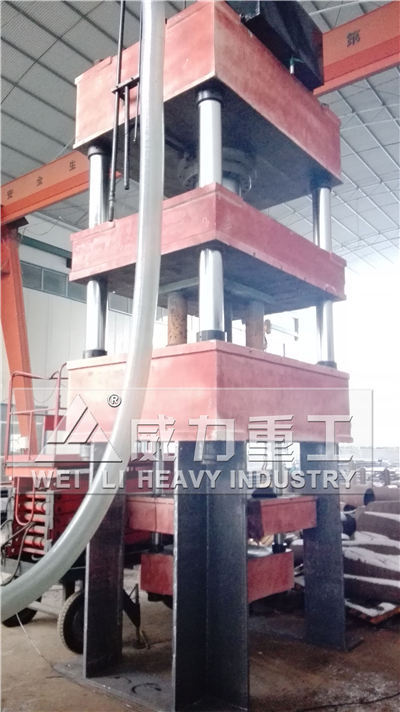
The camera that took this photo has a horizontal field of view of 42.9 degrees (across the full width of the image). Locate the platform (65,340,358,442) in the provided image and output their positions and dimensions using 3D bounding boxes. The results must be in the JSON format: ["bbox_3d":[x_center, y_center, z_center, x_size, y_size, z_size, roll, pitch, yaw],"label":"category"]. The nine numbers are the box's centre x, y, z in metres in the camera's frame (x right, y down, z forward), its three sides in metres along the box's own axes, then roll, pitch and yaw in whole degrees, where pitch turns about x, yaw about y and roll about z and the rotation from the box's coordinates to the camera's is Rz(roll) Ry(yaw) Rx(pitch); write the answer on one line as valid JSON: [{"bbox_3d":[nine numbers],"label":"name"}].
[{"bbox_3d":[0.146,0.394,4.257,1.499,0.617,1.949,-7,-11,39],"label":"platform"}]

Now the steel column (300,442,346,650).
[{"bbox_3d":[1.094,1.533,4.339,0.322,1.609,0.322,-7,-11,39],"label":"steel column"}]

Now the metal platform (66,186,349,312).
[{"bbox_3d":[0.156,-0.751,4.531,1.516,0.382,2.033,-7,-11,39],"label":"metal platform"}]

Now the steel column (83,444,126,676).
[{"bbox_3d":[-0.807,1.457,3.849,0.322,1.609,0.322,-7,-11,39],"label":"steel column"}]

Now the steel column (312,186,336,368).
[{"bbox_3d":[1.185,-0.760,4.846,0.172,1.840,0.172,-7,-11,39],"label":"steel column"}]

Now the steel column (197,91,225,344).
[{"bbox_3d":[0.066,-0.965,3.480,0.172,1.840,0.172,0,-8,0],"label":"steel column"}]

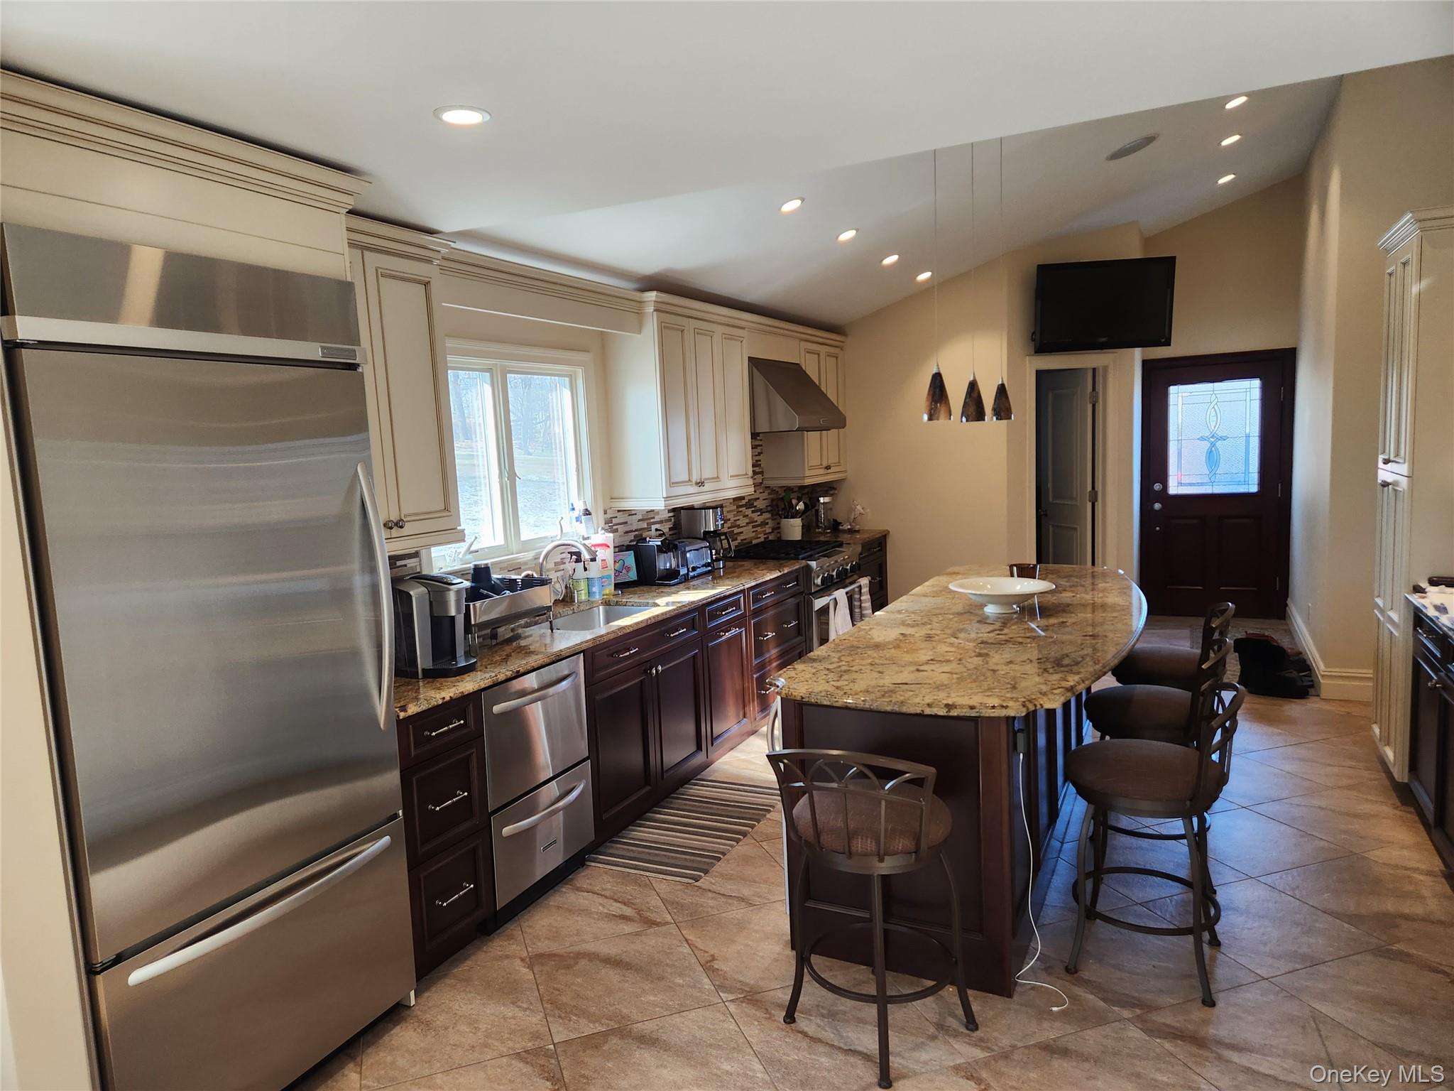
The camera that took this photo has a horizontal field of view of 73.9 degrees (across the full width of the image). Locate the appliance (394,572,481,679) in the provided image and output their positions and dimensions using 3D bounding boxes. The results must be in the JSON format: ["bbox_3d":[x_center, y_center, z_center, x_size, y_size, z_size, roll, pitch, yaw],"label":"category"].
[{"bbox_3d":[-1.086,0.284,3.531,0.335,0.350,0.230,1,7,25],"label":"appliance"}]

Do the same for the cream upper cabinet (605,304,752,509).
[{"bbox_3d":[-0.241,-0.808,5.609,0.370,1.090,1.160,1,7,25],"label":"cream upper cabinet"}]

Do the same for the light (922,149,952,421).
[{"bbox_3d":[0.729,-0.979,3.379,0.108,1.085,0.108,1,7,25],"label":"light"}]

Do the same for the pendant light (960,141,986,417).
[{"bbox_3d":[0.980,-1.154,3.882,0.108,1.308,0.108,1,7,25],"label":"pendant light"}]

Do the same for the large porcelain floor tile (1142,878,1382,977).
[{"bbox_3d":[1.782,1.272,3.240,0.507,0.010,0.507,-5,7,-19],"label":"large porcelain floor tile"}]

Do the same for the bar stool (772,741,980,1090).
[{"bbox_3d":[0.413,0.941,2.714,0.475,0.880,0.515,1,7,28],"label":"bar stool"}]

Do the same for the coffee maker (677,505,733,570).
[{"bbox_3d":[-0.117,-0.038,5.583,0.320,0.370,0.200,1,7,25],"label":"coffee maker"}]

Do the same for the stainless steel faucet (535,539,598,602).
[{"bbox_3d":[-0.735,0.156,4.467,0.280,0.360,0.100,-1,7,15],"label":"stainless steel faucet"}]

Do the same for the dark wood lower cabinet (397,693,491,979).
[{"bbox_3d":[-1.194,0.949,3.342,0.615,0.855,0.380,1,7,25],"label":"dark wood lower cabinet"}]

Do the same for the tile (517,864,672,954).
[{"bbox_3d":[-0.503,1.313,3.506,0.507,0.010,0.507,-5,7,-20],"label":"tile"}]

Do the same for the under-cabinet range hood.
[{"bbox_3d":[0.318,-0.963,6.245,0.640,0.455,0.890,1,7,25],"label":"under-cabinet range hood"}]

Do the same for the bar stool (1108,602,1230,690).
[{"bbox_3d":[1.944,0.687,4.234,0.500,0.880,0.450,1,7,25],"label":"bar stool"}]

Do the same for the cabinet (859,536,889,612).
[{"bbox_3d":[0.771,0.411,7.241,0.630,0.880,0.900,1,7,25],"label":"cabinet"}]

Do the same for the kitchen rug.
[{"bbox_3d":[-0.112,1.213,4.199,0.505,0.010,1.020,1,7,25],"label":"kitchen rug"}]

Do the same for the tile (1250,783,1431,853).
[{"bbox_3d":[2.559,1.135,4.002,0.507,0.010,0.507,-5,7,-20],"label":"tile"}]

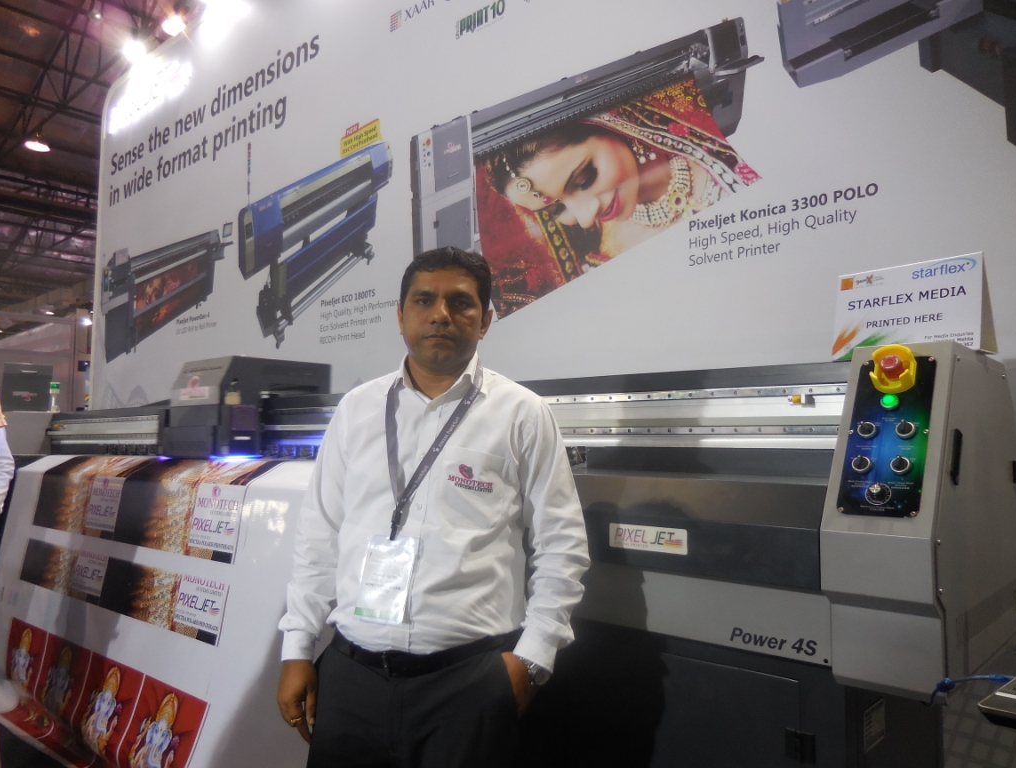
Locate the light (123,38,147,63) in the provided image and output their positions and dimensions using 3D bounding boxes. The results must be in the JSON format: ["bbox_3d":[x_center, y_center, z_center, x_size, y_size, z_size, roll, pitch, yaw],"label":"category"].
[{"bbox_3d":[-2.702,-2.413,5.350,0.160,0.130,0.120,-3,-5,41],"label":"light"}]

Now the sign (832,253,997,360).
[{"bbox_3d":[0.875,-0.159,1.615,0.111,0.204,0.297,4,-5,-42],"label":"sign"}]

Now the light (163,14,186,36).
[{"bbox_3d":[-2.255,-2.424,5.000,0.160,0.130,0.120,-3,-5,41],"label":"light"}]

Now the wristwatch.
[{"bbox_3d":[0.047,0.534,1.385,0.055,0.042,0.065,14,-20,36],"label":"wristwatch"}]

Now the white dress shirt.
[{"bbox_3d":[-0.143,0.246,1.440,0.590,0.600,0.290,-1,-4,14],"label":"white dress shirt"}]

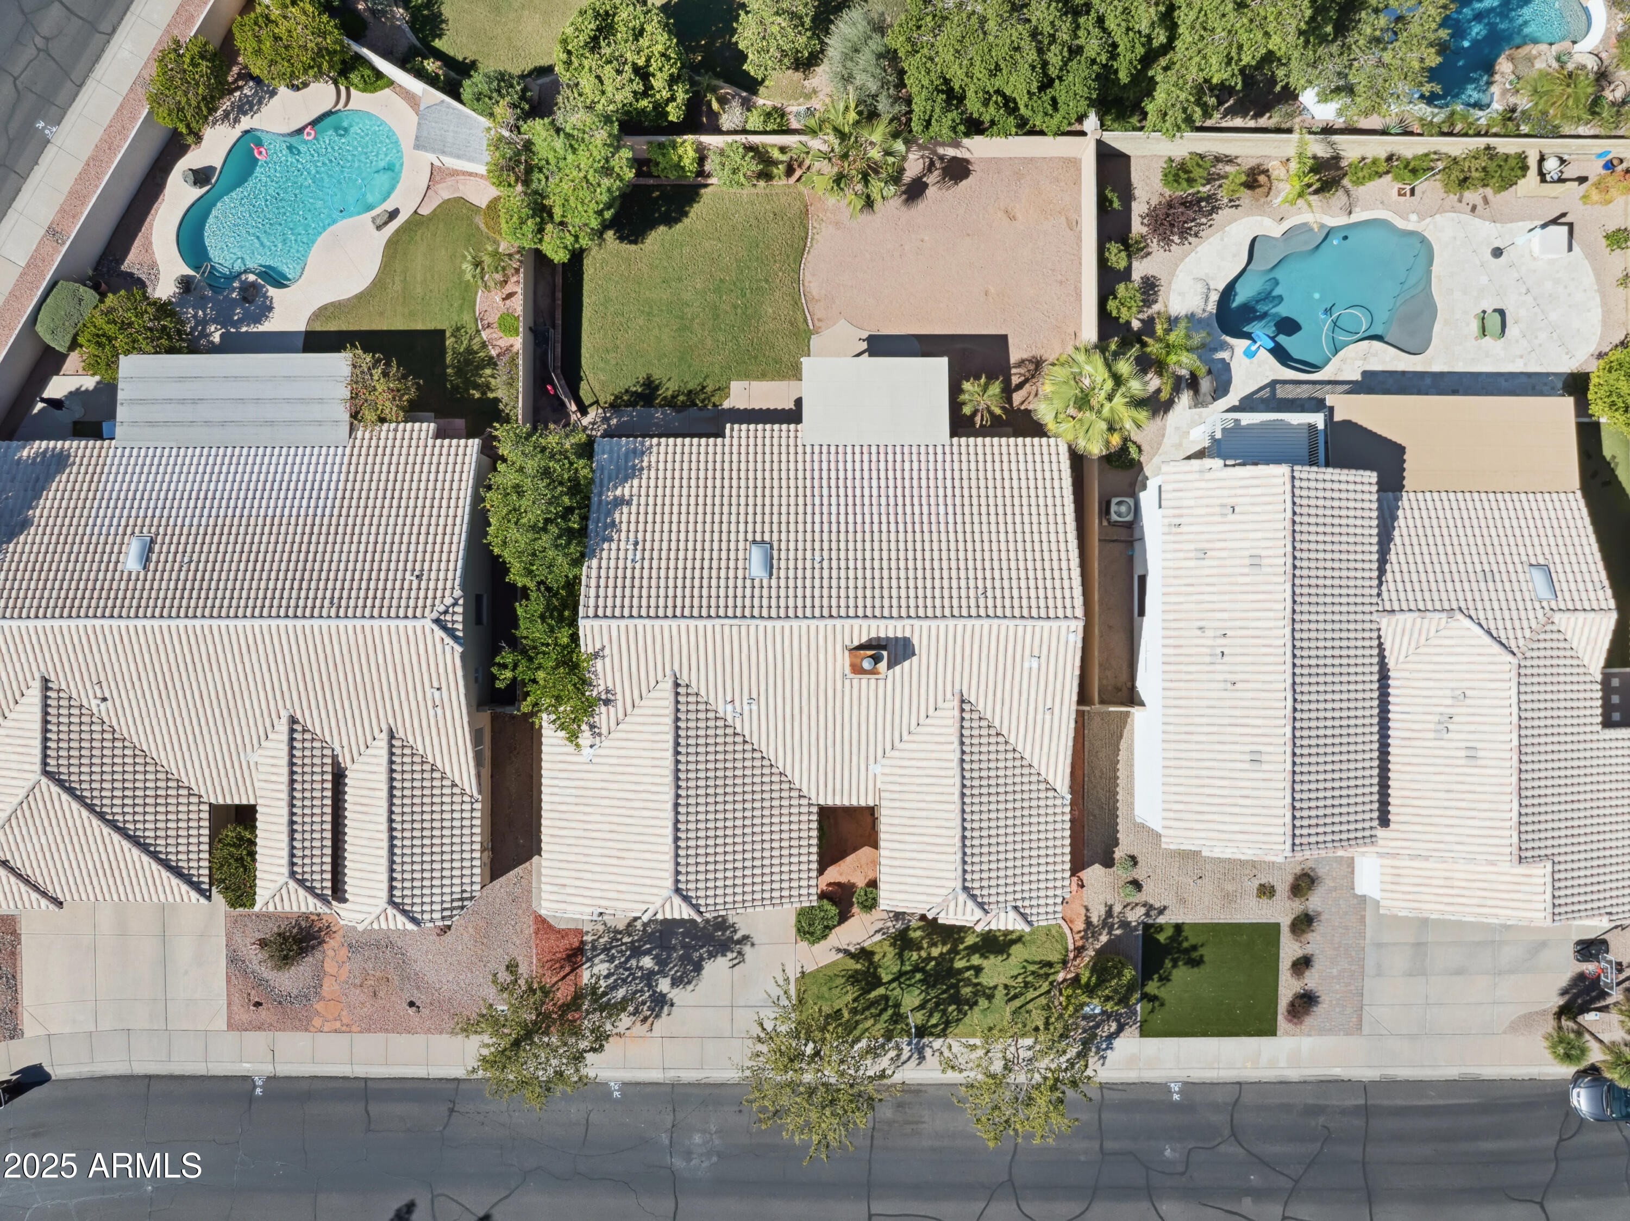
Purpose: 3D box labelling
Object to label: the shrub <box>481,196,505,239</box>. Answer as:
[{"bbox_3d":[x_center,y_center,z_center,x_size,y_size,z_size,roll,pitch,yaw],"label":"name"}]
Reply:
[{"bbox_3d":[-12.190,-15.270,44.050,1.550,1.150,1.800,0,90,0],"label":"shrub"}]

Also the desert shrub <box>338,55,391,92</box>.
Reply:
[{"bbox_3d":[-17.393,-20.651,43.450,2.061,1.100,1.478,0,90,0],"label":"desert shrub"}]

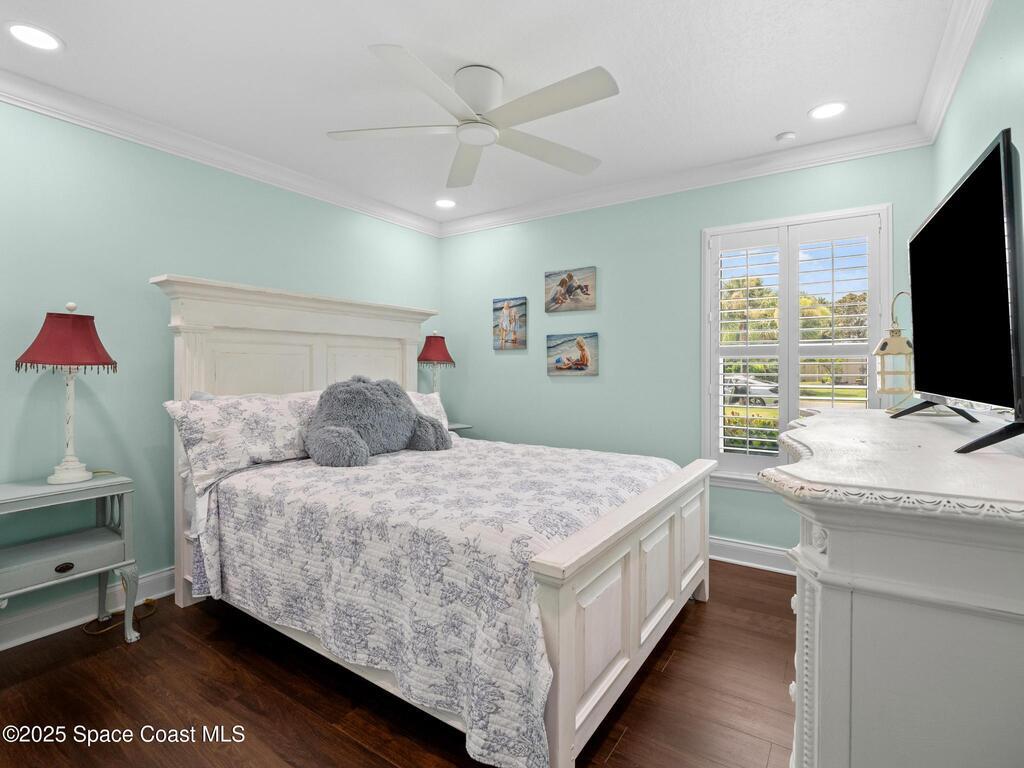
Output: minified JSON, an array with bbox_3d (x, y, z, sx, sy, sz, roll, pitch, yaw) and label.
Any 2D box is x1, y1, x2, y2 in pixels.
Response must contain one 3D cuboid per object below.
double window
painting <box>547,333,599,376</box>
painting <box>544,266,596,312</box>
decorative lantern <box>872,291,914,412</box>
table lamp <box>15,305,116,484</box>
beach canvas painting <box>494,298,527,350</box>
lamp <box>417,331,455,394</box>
[{"bbox_3d":[1.573,-0.175,2.743,0.892,1.527,0.070,2,3,34],"label":"double window"},{"bbox_3d":[0.445,-0.215,3.500,0.410,0.308,0.028,2,3,34],"label":"painting"},{"bbox_3d":[0.427,-0.689,3.489,0.410,0.308,0.028,2,3,34],"label":"painting"},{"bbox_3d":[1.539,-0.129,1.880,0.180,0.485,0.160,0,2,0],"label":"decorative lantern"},{"bbox_3d":[-1.911,0.037,2.044,0.310,0.765,0.310,2,3,34],"label":"table lamp"},{"bbox_3d":[-0.017,-0.480,3.800,0.317,0.410,0.028,2,3,34],"label":"beach canvas painting"},{"bbox_3d":[-0.632,-0.051,3.934,0.310,0.770,0.310,0,2,0],"label":"lamp"}]

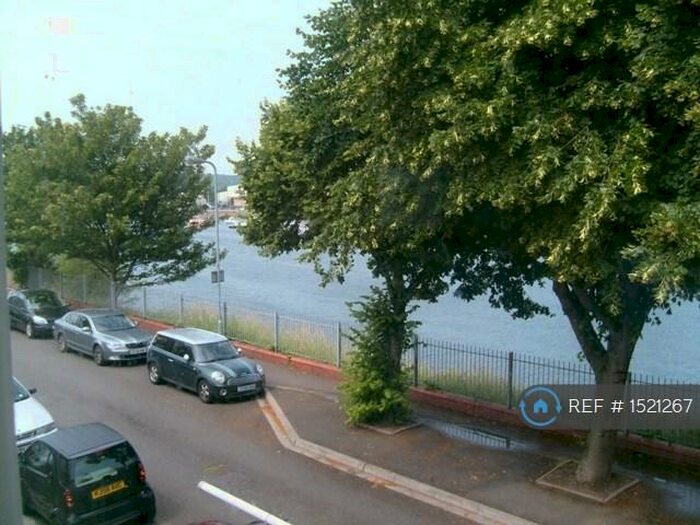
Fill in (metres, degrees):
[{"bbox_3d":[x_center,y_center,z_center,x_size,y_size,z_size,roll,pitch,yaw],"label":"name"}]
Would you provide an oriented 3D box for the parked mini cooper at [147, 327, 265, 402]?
[{"bbox_3d":[-4.030,2.746,19.564,3.820,1.430,1.683,6,8,44],"label":"parked mini cooper"}]

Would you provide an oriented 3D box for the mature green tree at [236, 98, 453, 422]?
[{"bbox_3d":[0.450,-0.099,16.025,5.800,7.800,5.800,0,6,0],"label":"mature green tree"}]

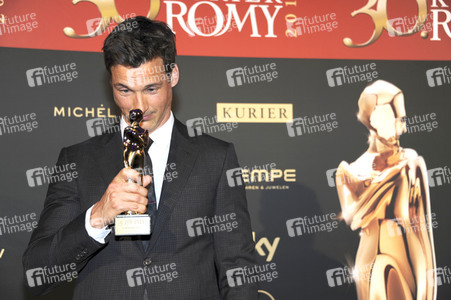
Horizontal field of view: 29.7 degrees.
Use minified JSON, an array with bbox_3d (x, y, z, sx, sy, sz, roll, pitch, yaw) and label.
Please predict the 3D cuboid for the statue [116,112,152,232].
[{"bbox_3d":[-0.194,0.051,1.800,0.076,0.275,0.070,1,-6,-3],"label":"statue"}]

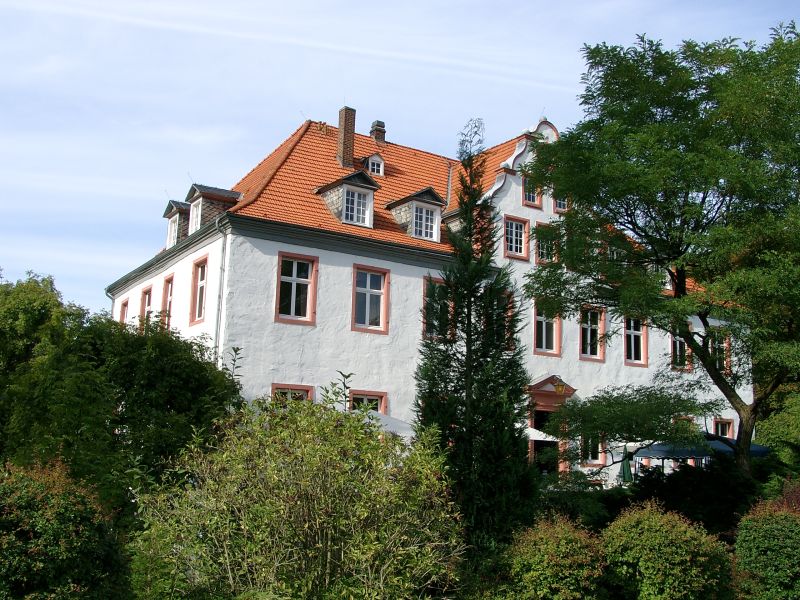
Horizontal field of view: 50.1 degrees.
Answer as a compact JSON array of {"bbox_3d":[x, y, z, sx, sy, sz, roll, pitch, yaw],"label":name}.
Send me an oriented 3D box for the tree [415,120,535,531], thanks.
[{"bbox_3d":[1.501,0.372,17.184,2.373,8.544,2.373,1,-11,5],"label":"tree"}]

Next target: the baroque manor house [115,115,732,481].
[{"bbox_3d":[1.739,0.765,40.598,26.979,16.473,15.708,9,-13,-31],"label":"baroque manor house"}]

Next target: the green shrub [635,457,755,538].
[{"bbox_3d":[5.407,3.761,15.682,2.206,1.755,2.096,-2,-12,19],"label":"green shrub"}]

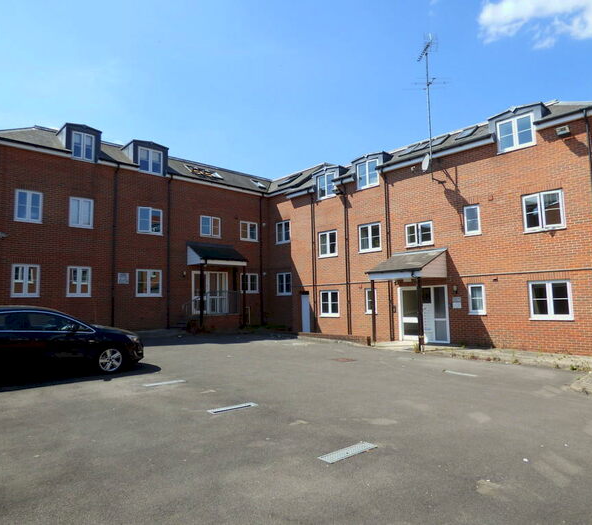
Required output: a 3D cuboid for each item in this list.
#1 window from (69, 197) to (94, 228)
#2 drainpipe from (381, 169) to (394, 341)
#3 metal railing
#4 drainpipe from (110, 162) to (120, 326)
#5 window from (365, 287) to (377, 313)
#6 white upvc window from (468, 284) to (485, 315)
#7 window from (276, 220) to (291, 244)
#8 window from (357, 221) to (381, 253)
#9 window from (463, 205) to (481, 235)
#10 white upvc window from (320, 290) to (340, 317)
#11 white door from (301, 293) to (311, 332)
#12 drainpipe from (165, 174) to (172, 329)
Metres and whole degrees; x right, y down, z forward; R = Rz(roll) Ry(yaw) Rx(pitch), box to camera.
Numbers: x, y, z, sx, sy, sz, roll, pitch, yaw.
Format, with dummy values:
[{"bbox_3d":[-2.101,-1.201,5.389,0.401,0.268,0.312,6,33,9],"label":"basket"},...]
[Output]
[{"bbox_3d":[-8.380,-1.917,15.829,0.870,1.180,0.110,4,-8,-42],"label":"window"},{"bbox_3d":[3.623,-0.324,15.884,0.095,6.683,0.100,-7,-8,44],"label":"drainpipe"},{"bbox_3d":[-4.014,1.900,18.483,2.980,1.100,1.100,4,-8,-42],"label":"metal railing"},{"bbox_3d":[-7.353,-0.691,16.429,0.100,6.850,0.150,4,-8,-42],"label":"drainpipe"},{"bbox_3d":[3.060,1.585,16.451,0.557,1.063,0.120,-7,-8,44],"label":"window"},{"bbox_3d":[6.061,1.238,13.523,0.575,1.045,0.120,-7,-8,44],"label":"white upvc window"},{"bbox_3d":[-0.634,-1.535,20.926,1.012,1.148,0.100,-6,-8,42],"label":"window"},{"bbox_3d":[3.074,-0.990,16.636,1.065,1.147,0.100,-6,-8,42],"label":"window"},{"bbox_3d":[6.007,-1.427,13.757,0.540,1.040,0.110,-6,-8,43],"label":"window"},{"bbox_3d":[1.496,1.840,17.971,1.097,1.184,0.120,-7,-8,44],"label":"white upvc window"},{"bbox_3d":[0.476,2.441,19.011,0.647,1.872,0.080,-7,-8,44],"label":"white door"},{"bbox_3d":[-5.622,-0.533,17.878,0.107,6.790,0.100,4,-8,-41],"label":"drainpipe"}]

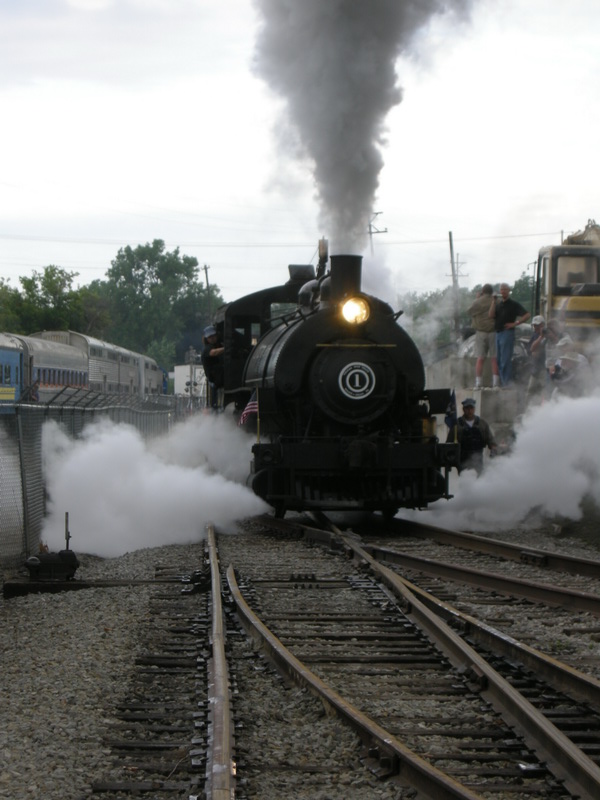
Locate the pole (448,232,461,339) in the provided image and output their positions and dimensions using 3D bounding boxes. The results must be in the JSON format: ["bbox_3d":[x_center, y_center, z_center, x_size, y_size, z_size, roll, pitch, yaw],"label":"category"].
[{"bbox_3d":[8.010,-3.477,150.000,0.320,10.400,0.320,-3,0,0],"label":"pole"}]

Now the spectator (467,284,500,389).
[{"bbox_3d":[3.107,-1.070,49.300,0.580,1.800,0.480,0,0,-27],"label":"spectator"}]

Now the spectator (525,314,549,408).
[{"bbox_3d":[3.907,-0.511,48.000,0.520,1.750,0.460,0,0,27],"label":"spectator"}]

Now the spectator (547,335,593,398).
[{"bbox_3d":[4.396,-0.334,47.500,0.600,1.300,0.550,0,0,-41],"label":"spectator"}]

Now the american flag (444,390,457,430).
[{"bbox_3d":[1.978,0.131,38.200,0.160,0.520,0.140,0,0,0],"label":"american flag"}]

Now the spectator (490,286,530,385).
[{"bbox_3d":[3.564,-1.070,49.300,0.660,1.800,0.440,0,0,14],"label":"spectator"}]

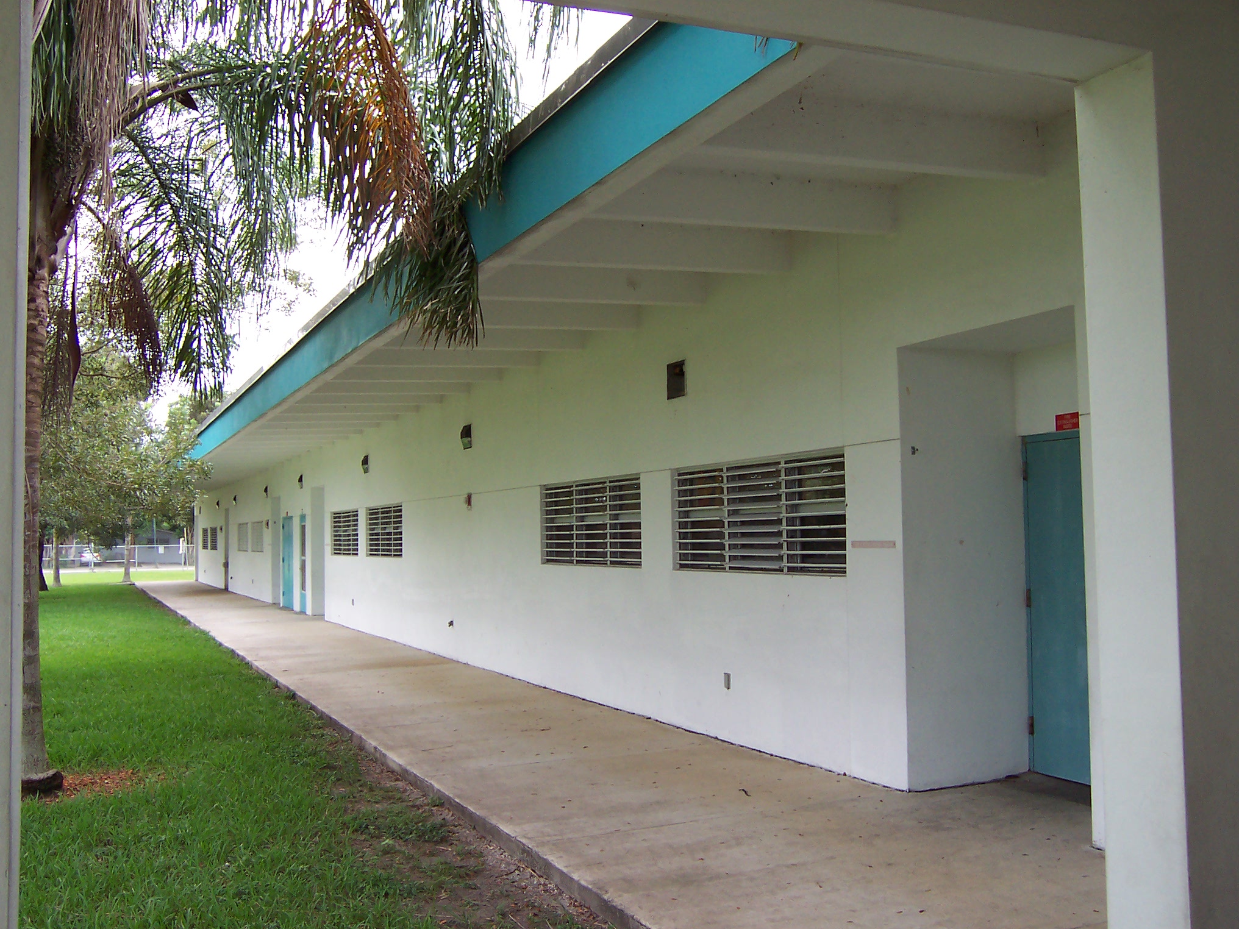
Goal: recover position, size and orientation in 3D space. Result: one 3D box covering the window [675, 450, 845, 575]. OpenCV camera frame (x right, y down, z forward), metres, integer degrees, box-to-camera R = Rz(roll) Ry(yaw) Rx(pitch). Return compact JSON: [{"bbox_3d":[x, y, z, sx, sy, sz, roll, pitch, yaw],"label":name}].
[{"bbox_3d":[0.958,0.372,9.196,0.104,0.800,2.499,0,-3,-23],"label":"window"}]

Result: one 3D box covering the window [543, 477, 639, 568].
[{"bbox_3d":[-0.265,0.547,12.029,0.104,0.800,2.494,0,-3,-23],"label":"window"}]

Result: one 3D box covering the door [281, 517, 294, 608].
[{"bbox_3d":[-7.312,2.168,28.534,0.071,2.018,1.569,0,-3,-23],"label":"door"}]

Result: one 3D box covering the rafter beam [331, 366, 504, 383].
[{"bbox_3d":[-2.189,-1.033,13.966,1.914,0.274,0.118,-1,-3,-23],"label":"rafter beam"}]

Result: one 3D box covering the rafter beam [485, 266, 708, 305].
[{"bbox_3d":[-0.253,-1.322,9.479,1.914,0.274,0.118,-1,-3,-23],"label":"rafter beam"}]

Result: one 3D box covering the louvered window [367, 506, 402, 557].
[{"bbox_3d":[-3.546,1.016,19.634,0.104,0.800,2.442,0,-3,-23],"label":"louvered window"}]

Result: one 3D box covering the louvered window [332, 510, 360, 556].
[{"bbox_3d":[-4.721,1.185,22.357,0.104,0.800,2.424,0,-3,-23],"label":"louvered window"}]

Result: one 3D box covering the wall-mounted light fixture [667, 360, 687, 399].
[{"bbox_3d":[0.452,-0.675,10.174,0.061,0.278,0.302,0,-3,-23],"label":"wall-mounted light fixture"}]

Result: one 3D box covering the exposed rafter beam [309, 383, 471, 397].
[{"bbox_3d":[-2.673,-0.964,15.086,1.914,0.274,0.118,-1,-3,-23],"label":"exposed rafter beam"}]

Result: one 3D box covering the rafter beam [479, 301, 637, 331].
[{"bbox_3d":[-0.731,-1.254,10.587,1.914,0.274,0.118,-1,-3,-23],"label":"rafter beam"}]

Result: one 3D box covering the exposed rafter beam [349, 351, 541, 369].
[{"bbox_3d":[-1.708,-1.102,12.849,1.914,0.274,0.118,-1,-3,-23],"label":"exposed rafter beam"}]

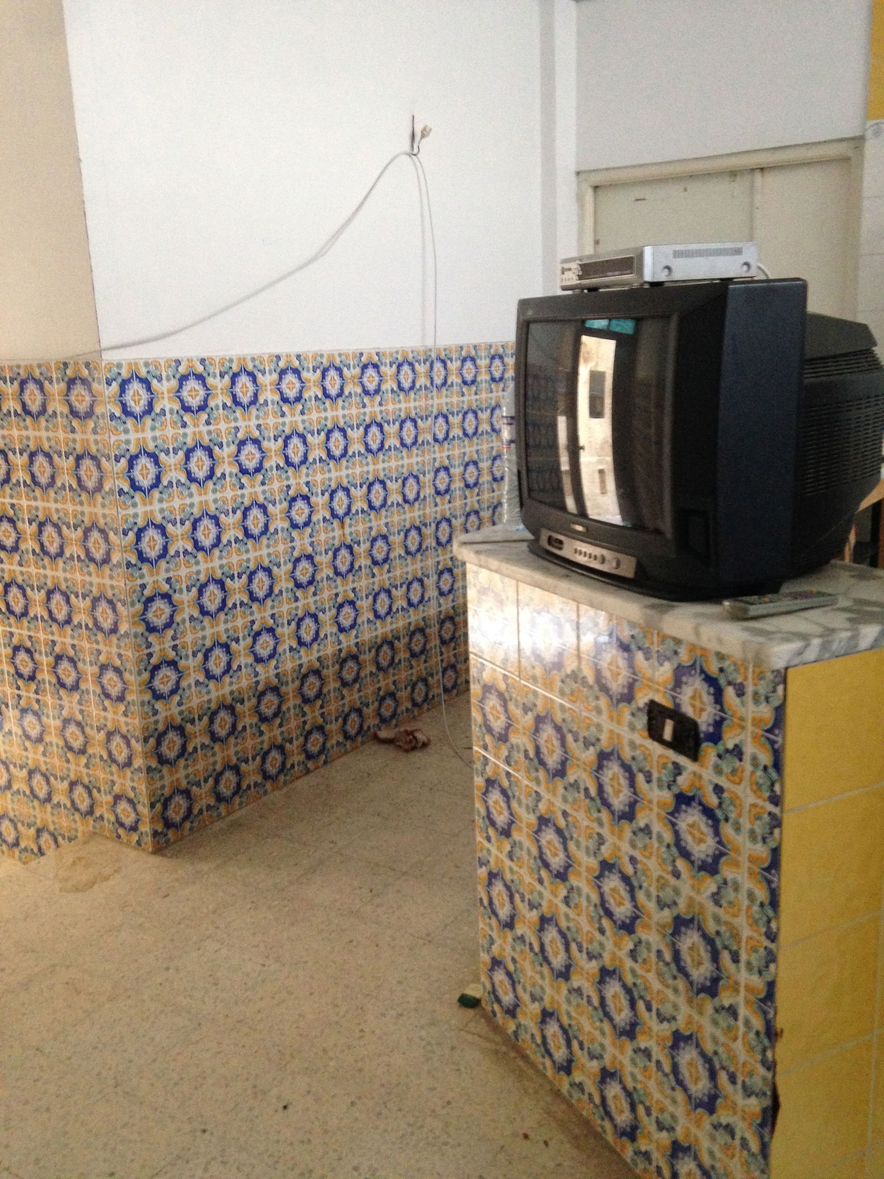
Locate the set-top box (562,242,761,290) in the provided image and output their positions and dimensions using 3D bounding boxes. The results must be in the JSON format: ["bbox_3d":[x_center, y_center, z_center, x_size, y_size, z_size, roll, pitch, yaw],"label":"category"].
[{"bbox_3d":[0.370,-0.560,1.968,0.208,0.058,0.312,-6,14,-18],"label":"set-top box"}]

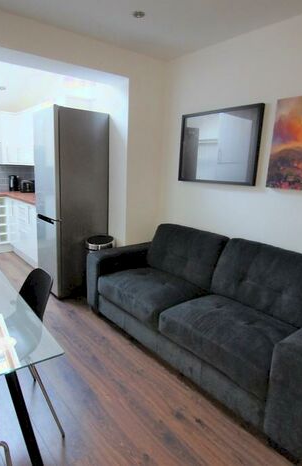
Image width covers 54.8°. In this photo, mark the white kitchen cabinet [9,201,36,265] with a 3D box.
[{"bbox_3d":[-1.508,-0.012,4.163,0.570,0.870,1.450,-7,14,-39],"label":"white kitchen cabinet"}]

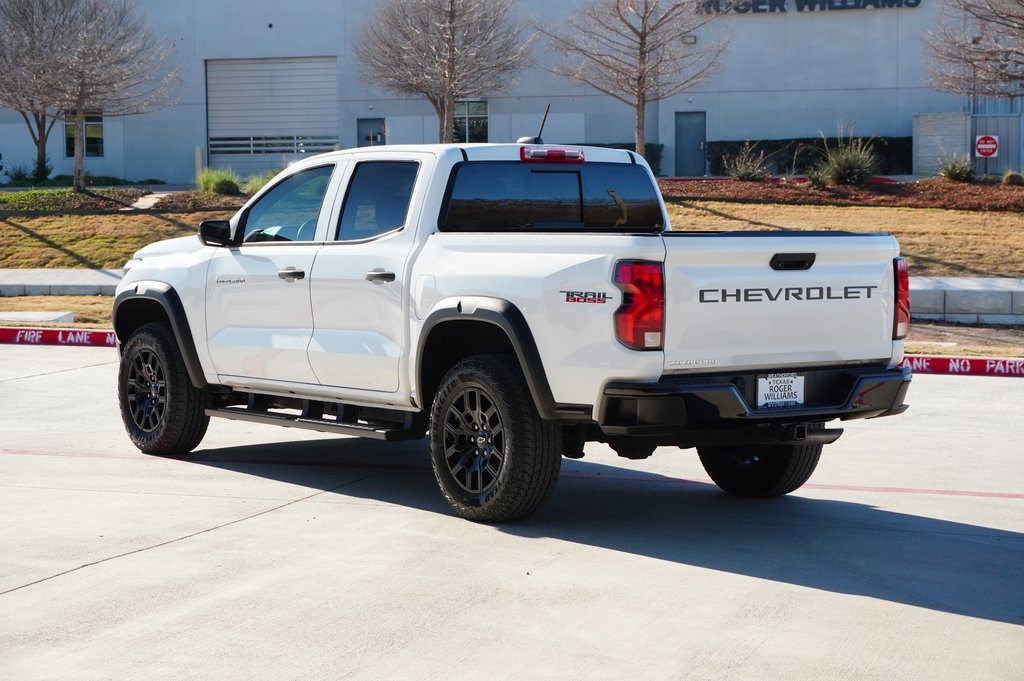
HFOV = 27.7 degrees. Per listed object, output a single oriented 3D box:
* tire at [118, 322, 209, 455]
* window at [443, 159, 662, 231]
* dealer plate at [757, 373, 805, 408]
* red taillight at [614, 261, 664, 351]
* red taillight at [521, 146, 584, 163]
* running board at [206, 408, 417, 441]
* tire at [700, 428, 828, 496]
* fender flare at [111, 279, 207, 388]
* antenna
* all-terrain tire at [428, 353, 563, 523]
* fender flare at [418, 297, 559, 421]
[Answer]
[{"bbox_3d":[-2.092,0.296,12.530,0.272,0.790,0.790,-2,4,-37],"label":"tire"},{"bbox_3d":[0.231,-0.744,10.811,1.490,0.370,0.100,-2,4,-37],"label":"window"},{"bbox_3d":[1.236,0.230,9.524,0.308,0.160,0.020,-2,4,-37],"label":"dealer plate"},{"bbox_3d":[0.543,-0.151,9.041,0.215,0.395,0.150,-2,4,-37],"label":"red taillight"},{"bbox_3d":[0.199,-0.964,10.842,0.420,0.083,0.070,-2,4,-37],"label":"red taillight"},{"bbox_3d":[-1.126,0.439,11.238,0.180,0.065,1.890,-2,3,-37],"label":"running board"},{"bbox_3d":[1.279,0.418,10.894,0.272,0.790,0.790,-2,4,-37],"label":"tire"},{"bbox_3d":[-2.086,-0.061,12.400,0.135,0.595,1.130,-2,4,-37],"label":"fender flare"},{"bbox_3d":[0.113,-1.133,10.948,0.070,0.215,0.280,-2,4,-37],"label":"antenna"},{"bbox_3d":[-0.083,0.469,9.869,0.272,0.790,0.790,-2,4,-37],"label":"all-terrain tire"},{"bbox_3d":[-0.118,0.082,9.773,0.115,0.580,1.080,-2,4,-37],"label":"fender flare"}]

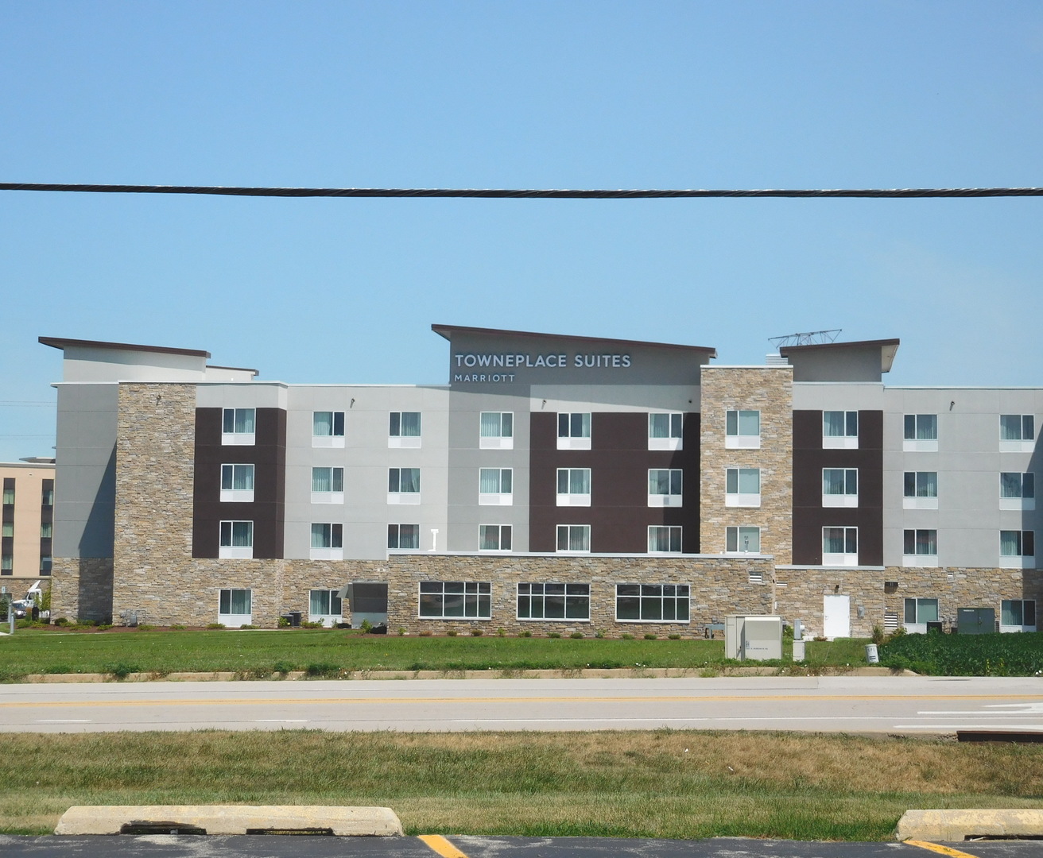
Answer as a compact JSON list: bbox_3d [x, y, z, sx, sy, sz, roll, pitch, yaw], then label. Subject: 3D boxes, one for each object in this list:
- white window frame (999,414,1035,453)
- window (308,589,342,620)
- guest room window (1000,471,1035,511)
[{"bbox_3d":[26.093,0.228,121.879,1.854,2.028,0.140,0,-3,7],"label":"white window frame"},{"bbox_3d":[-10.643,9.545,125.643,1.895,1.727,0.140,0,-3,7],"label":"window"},{"bbox_3d":[26.263,3.293,122.657,1.857,2.031,0.150,0,-4,7],"label":"guest room window"}]

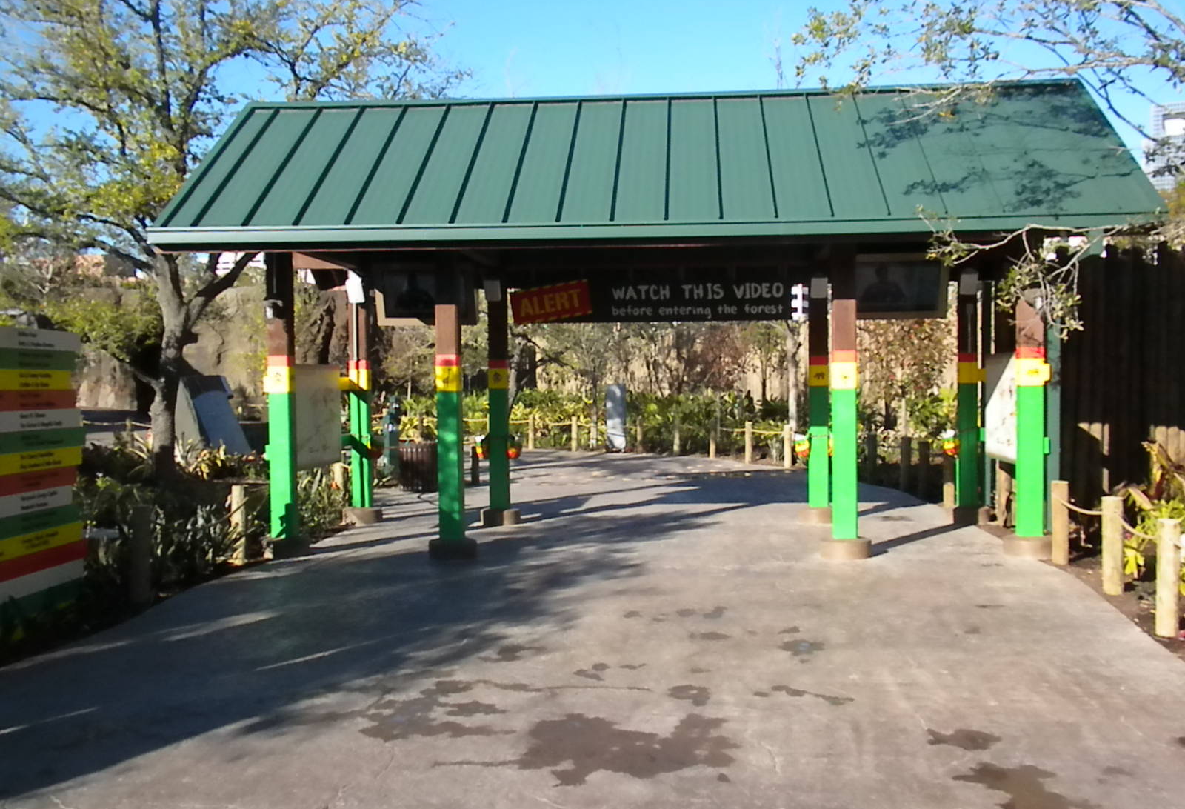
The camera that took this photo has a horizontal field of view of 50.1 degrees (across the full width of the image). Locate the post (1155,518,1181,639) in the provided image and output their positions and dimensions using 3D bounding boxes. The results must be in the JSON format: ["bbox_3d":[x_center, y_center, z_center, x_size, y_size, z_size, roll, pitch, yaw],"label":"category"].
[{"bbox_3d":[3.490,1.037,7.690,0.136,0.729,0.136,-1,1,5],"label":"post"}]

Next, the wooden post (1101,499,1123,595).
[{"bbox_3d":[3.764,1.007,9.173,0.141,0.722,0.141,-1,1,5],"label":"wooden post"}]

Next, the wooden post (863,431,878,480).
[{"bbox_3d":[4.198,0.784,19.091,0.152,0.736,0.152,-1,1,5],"label":"wooden post"}]

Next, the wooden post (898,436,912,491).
[{"bbox_3d":[4.307,0.814,17.444,0.145,0.744,0.145,-1,1,5],"label":"wooden post"}]

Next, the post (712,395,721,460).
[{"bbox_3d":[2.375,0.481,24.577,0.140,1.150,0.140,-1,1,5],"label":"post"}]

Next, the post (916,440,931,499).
[{"bbox_3d":[4.268,0.835,16.319,0.143,0.750,0.143,-1,1,5],"label":"post"}]

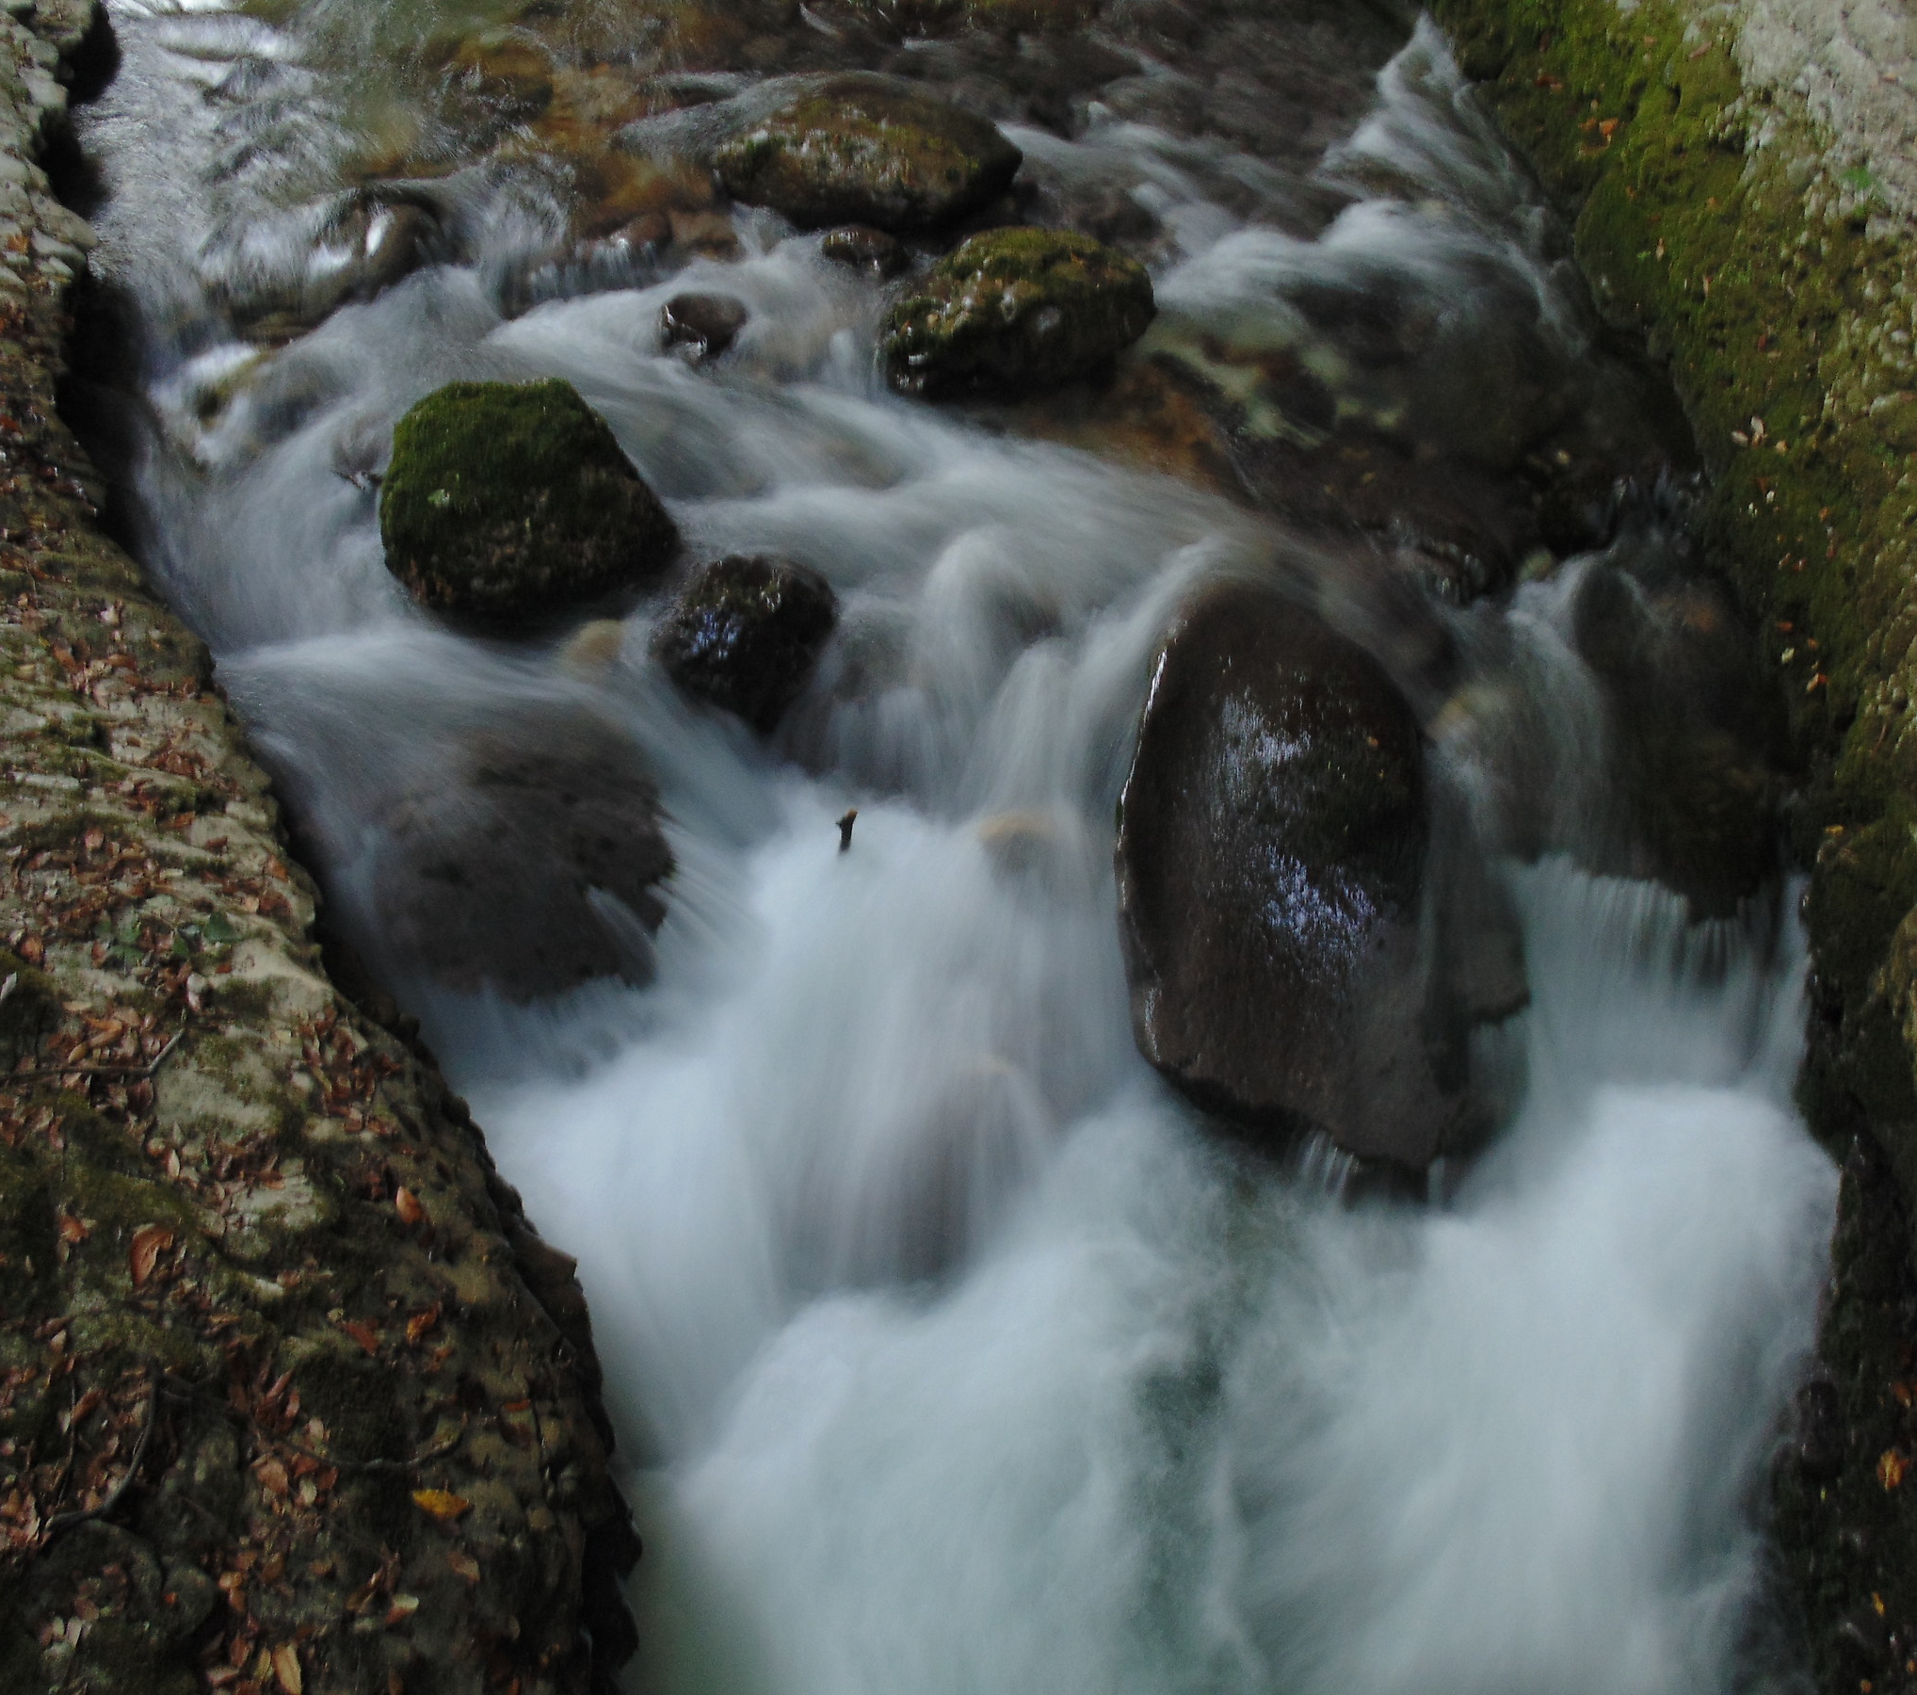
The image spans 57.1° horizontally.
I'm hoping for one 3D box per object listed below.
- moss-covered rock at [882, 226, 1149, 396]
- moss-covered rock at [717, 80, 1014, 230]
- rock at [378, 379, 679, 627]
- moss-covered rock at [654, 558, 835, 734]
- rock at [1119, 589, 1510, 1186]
[{"bbox_3d":[0.284,-2.517,8.300,1.270,0.680,1.000,0,35,0],"label":"moss-covered rock"},{"bbox_3d":[-0.506,-3.891,9.900,1.730,0.750,1.300,0,35,0],"label":"moss-covered rock"},{"bbox_3d":[-1.652,-1.335,6.850,1.120,0.850,1.000,0,35,0],"label":"rock"},{"bbox_3d":[-0.759,-0.735,6.350,0.670,0.570,0.630,0,35,0],"label":"moss-covered rock"},{"bbox_3d":[1.139,0.095,5.850,1.250,1.400,1.750,-5,35,-7],"label":"rock"}]

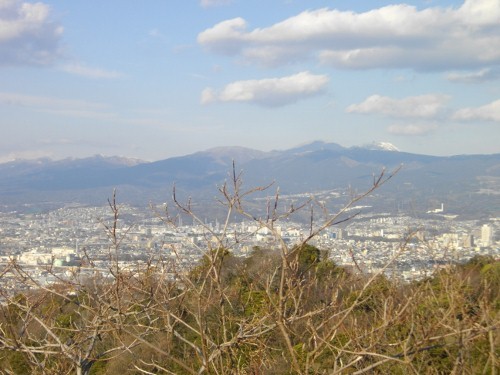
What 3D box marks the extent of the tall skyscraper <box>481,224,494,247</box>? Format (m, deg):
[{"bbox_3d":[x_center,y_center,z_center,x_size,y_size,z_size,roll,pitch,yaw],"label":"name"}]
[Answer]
[{"bbox_3d":[939.579,191.081,4400.000,32.000,87.000,30.000,-1,-1,33],"label":"tall skyscraper"}]

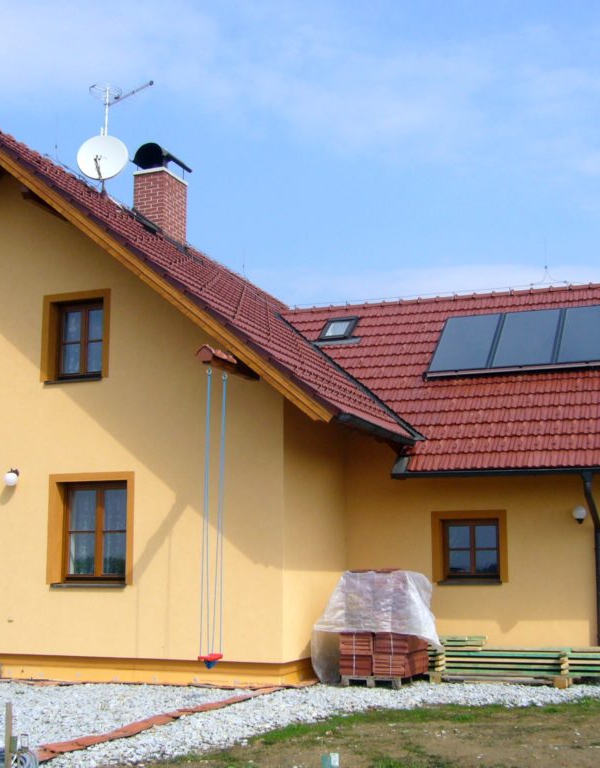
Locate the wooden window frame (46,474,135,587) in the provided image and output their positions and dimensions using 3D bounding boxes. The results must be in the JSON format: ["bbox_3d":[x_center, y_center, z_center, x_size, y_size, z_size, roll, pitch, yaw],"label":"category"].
[{"bbox_3d":[-2.900,2.044,14.524,1.401,1.547,0.212,-4,-10,21],"label":"wooden window frame"}]

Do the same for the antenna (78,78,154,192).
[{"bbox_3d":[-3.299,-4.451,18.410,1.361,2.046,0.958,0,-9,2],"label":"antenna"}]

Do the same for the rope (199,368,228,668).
[{"bbox_3d":[-1.028,1.546,12.327,0.151,3.568,0.444,-4,-10,21],"label":"rope"}]

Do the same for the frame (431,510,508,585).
[{"bbox_3d":[2.490,2.386,15.129,1.109,1.038,0.202,-4,-10,21],"label":"frame"}]

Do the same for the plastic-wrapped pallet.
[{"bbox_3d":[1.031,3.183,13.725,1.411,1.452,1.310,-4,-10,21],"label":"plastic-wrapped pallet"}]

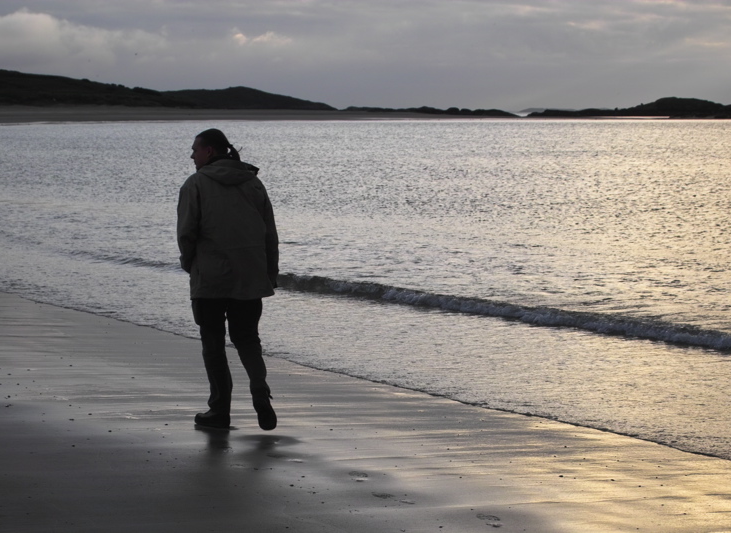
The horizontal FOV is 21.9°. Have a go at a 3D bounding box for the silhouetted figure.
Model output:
[{"bbox_3d":[-0.792,0.068,10.750,0.580,1.710,0.600,-2,5,-26],"label":"silhouetted figure"}]

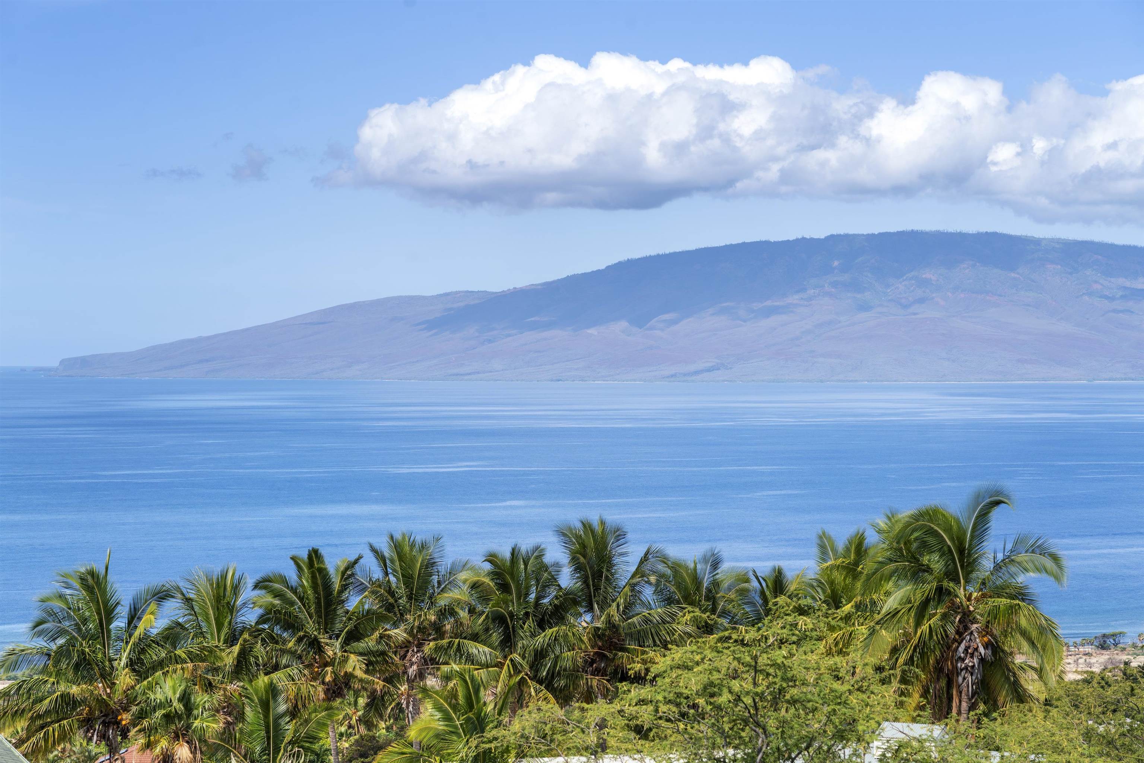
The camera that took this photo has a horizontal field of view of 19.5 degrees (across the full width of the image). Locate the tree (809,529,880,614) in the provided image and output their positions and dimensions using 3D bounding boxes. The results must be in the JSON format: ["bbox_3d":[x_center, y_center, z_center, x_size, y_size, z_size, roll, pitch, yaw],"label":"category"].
[{"bbox_3d":[13.223,11.574,160.049,5.600,9.000,5.600,0,1,0],"label":"tree"}]

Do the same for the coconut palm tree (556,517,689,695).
[{"bbox_3d":[1.858,11.075,143.058,6.300,10.500,6.300,0,1,0],"label":"coconut palm tree"}]

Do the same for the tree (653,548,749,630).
[{"bbox_3d":[6.431,12.724,165.049,5.700,9.000,5.700,0,1,0],"label":"tree"}]

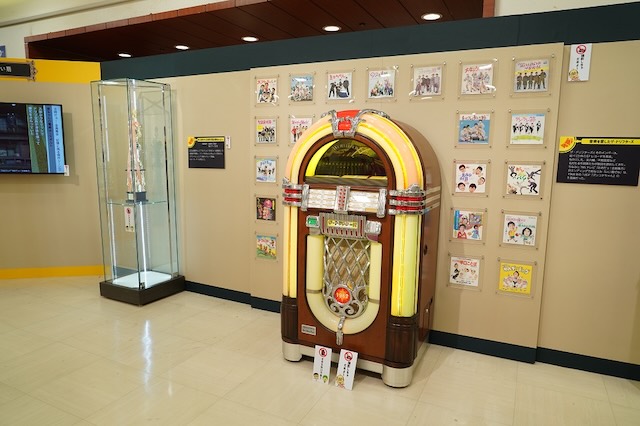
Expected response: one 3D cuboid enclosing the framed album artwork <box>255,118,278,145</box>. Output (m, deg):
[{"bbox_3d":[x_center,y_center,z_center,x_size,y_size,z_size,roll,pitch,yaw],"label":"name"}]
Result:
[{"bbox_3d":[-0.412,-0.628,3.284,0.217,0.222,0.020,4,8,24],"label":"framed album artwork"}]

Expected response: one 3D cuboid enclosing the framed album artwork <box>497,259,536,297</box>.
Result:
[{"bbox_3d":[1.248,0.422,2.715,0.222,0.228,0.020,4,9,25],"label":"framed album artwork"}]

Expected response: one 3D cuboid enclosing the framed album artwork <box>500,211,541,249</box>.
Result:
[{"bbox_3d":[1.247,0.110,2.657,0.218,0.218,0.020,5,8,25],"label":"framed album artwork"}]

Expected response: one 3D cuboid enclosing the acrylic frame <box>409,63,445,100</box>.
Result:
[{"bbox_3d":[0.692,-0.845,2.749,0.217,0.222,0.020,4,8,24],"label":"acrylic frame"}]

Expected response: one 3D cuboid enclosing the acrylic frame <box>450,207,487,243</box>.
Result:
[{"bbox_3d":[0.951,0.081,2.744,0.217,0.222,0.020,4,8,24],"label":"acrylic frame"}]

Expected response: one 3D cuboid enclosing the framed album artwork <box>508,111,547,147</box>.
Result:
[{"bbox_3d":[1.255,-0.505,2.574,0.222,0.228,0.020,4,9,25],"label":"framed album artwork"}]

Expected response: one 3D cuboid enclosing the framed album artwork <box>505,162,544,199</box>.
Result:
[{"bbox_3d":[1.254,-0.197,2.620,0.222,0.228,0.020,4,9,25],"label":"framed album artwork"}]

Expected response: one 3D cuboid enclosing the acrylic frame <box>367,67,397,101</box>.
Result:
[{"bbox_3d":[0.414,-0.867,2.874,0.217,0.222,0.020,4,8,24],"label":"acrylic frame"}]

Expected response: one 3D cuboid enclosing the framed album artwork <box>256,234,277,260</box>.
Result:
[{"bbox_3d":[-0.435,0.284,3.479,0.200,0.200,0.020,5,8,25],"label":"framed album artwork"}]

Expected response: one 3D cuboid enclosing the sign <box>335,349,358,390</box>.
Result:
[{"bbox_3d":[0.152,0.867,2.361,0.102,0.190,0.060,4,8,24],"label":"sign"}]

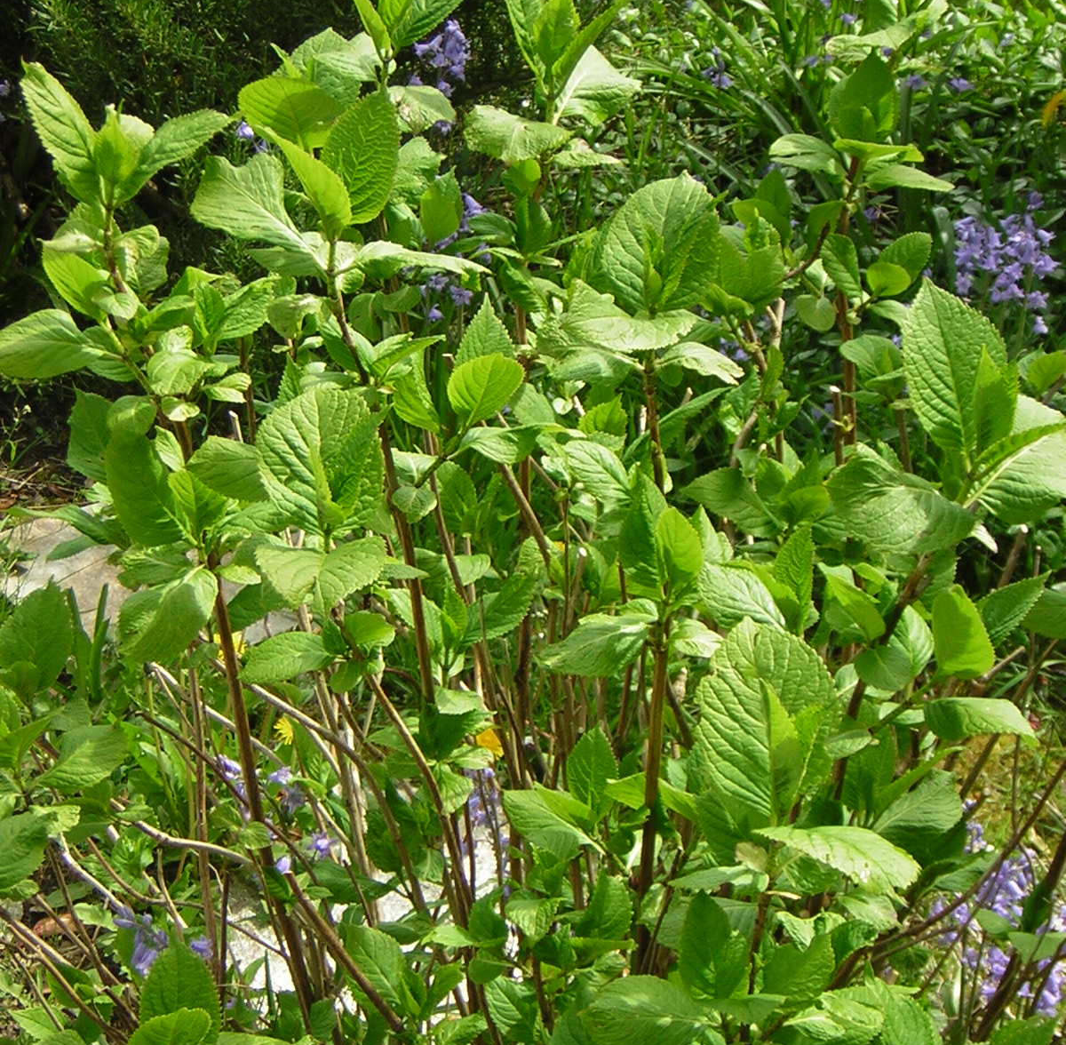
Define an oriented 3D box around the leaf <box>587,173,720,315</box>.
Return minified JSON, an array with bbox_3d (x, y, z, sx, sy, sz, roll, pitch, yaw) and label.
[{"bbox_3d":[0.088,-0.195,2.430,0.084,0.102,0.030,9,-15,3],"label":"leaf"}]

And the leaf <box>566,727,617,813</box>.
[{"bbox_3d":[0.037,0.154,2.170,0.032,0.054,0.010,2,-15,6],"label":"leaf"}]

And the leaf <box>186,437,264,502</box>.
[{"bbox_3d":[-0.192,-0.034,2.250,0.066,0.012,0.044,8,59,-2],"label":"leaf"}]

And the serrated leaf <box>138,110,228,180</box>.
[{"bbox_3d":[-0.252,-0.265,2.430,0.088,0.020,0.051,-37,37,3],"label":"serrated leaf"}]

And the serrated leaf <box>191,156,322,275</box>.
[{"bbox_3d":[-0.179,-0.208,2.361,0.123,0.026,0.070,41,63,21],"label":"serrated leaf"}]

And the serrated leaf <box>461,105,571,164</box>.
[{"bbox_3d":[-0.011,-0.267,2.400,0.072,0.018,0.070,2,23,12],"label":"serrated leaf"}]

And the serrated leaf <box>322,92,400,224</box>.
[{"bbox_3d":[-0.118,-0.251,2.400,0.051,0.095,0.018,12,-5,15],"label":"serrated leaf"}]

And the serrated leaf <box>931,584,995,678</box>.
[{"bbox_3d":[0.273,0.069,2.220,0.043,0.065,0.020,-1,28,0],"label":"serrated leaf"}]

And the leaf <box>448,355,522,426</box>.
[{"bbox_3d":[-0.034,-0.093,2.420,0.045,0.056,0.017,29,10,-6],"label":"leaf"}]

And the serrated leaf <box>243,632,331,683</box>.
[{"bbox_3d":[-0.172,0.092,2.422,0.064,0.018,0.038,-14,44,1],"label":"serrated leaf"}]

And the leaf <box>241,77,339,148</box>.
[{"bbox_3d":[-0.169,-0.284,2.430,0.069,0.065,0.022,-5,47,4],"label":"leaf"}]

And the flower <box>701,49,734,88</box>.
[{"bbox_3d":[0.167,-0.410,3.150,0.028,0.036,0.026,0,30,0],"label":"flower"}]

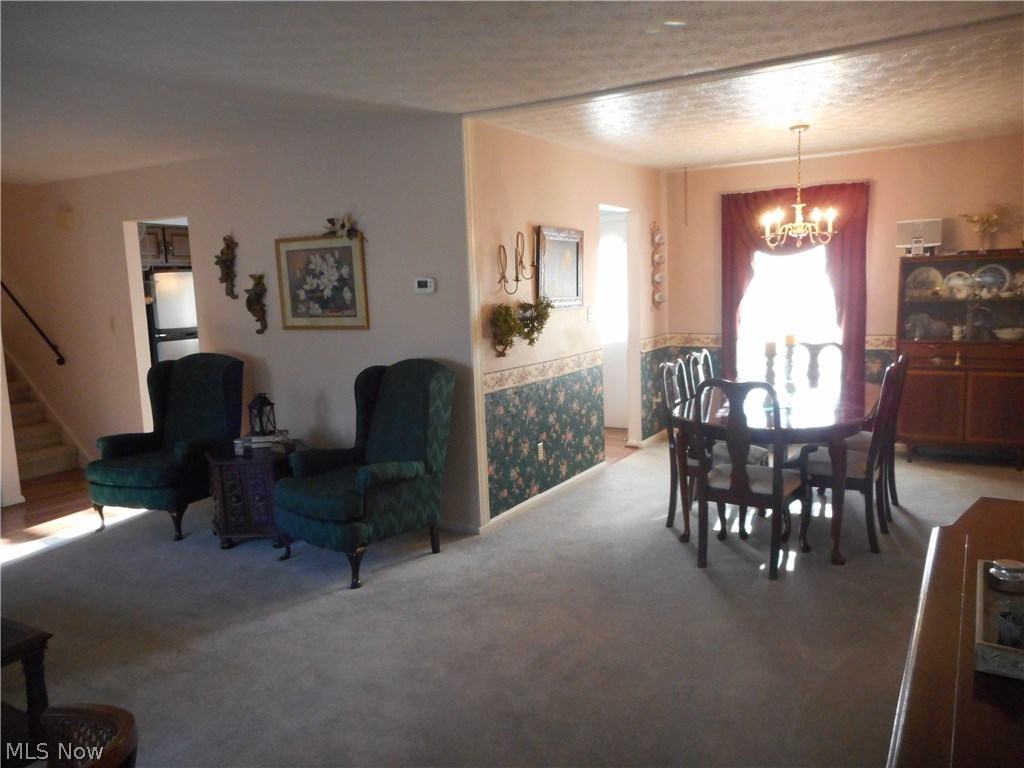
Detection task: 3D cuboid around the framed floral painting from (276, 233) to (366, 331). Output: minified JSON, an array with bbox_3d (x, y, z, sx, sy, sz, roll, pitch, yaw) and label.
[{"bbox_3d":[-1.272,-0.667,4.908,0.816,0.617,0.030,3,10,32],"label":"framed floral painting"}]

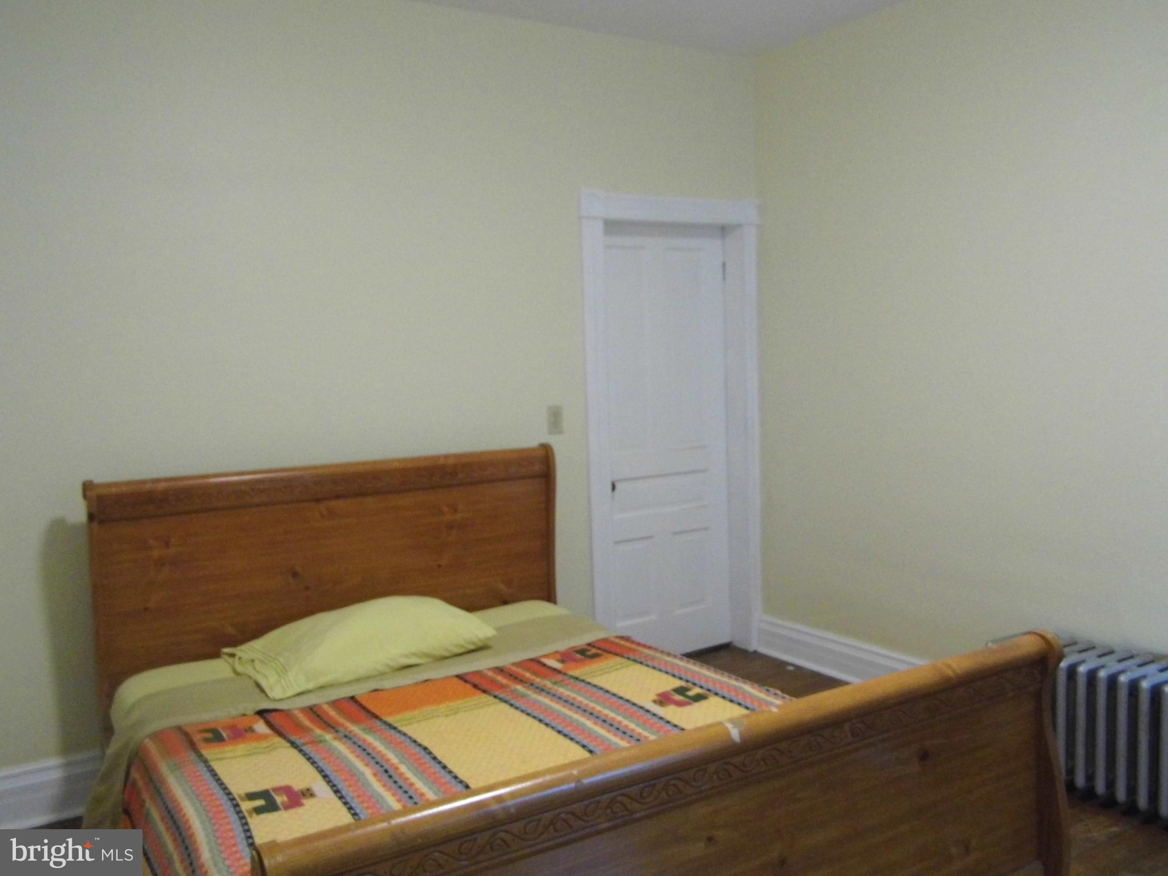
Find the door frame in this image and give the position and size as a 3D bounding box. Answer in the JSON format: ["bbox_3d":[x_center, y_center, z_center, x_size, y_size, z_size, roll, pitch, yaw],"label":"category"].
[{"bbox_3d":[0.402,-0.005,4.464,0.988,2.137,0.140,-5,6,-32],"label":"door frame"}]

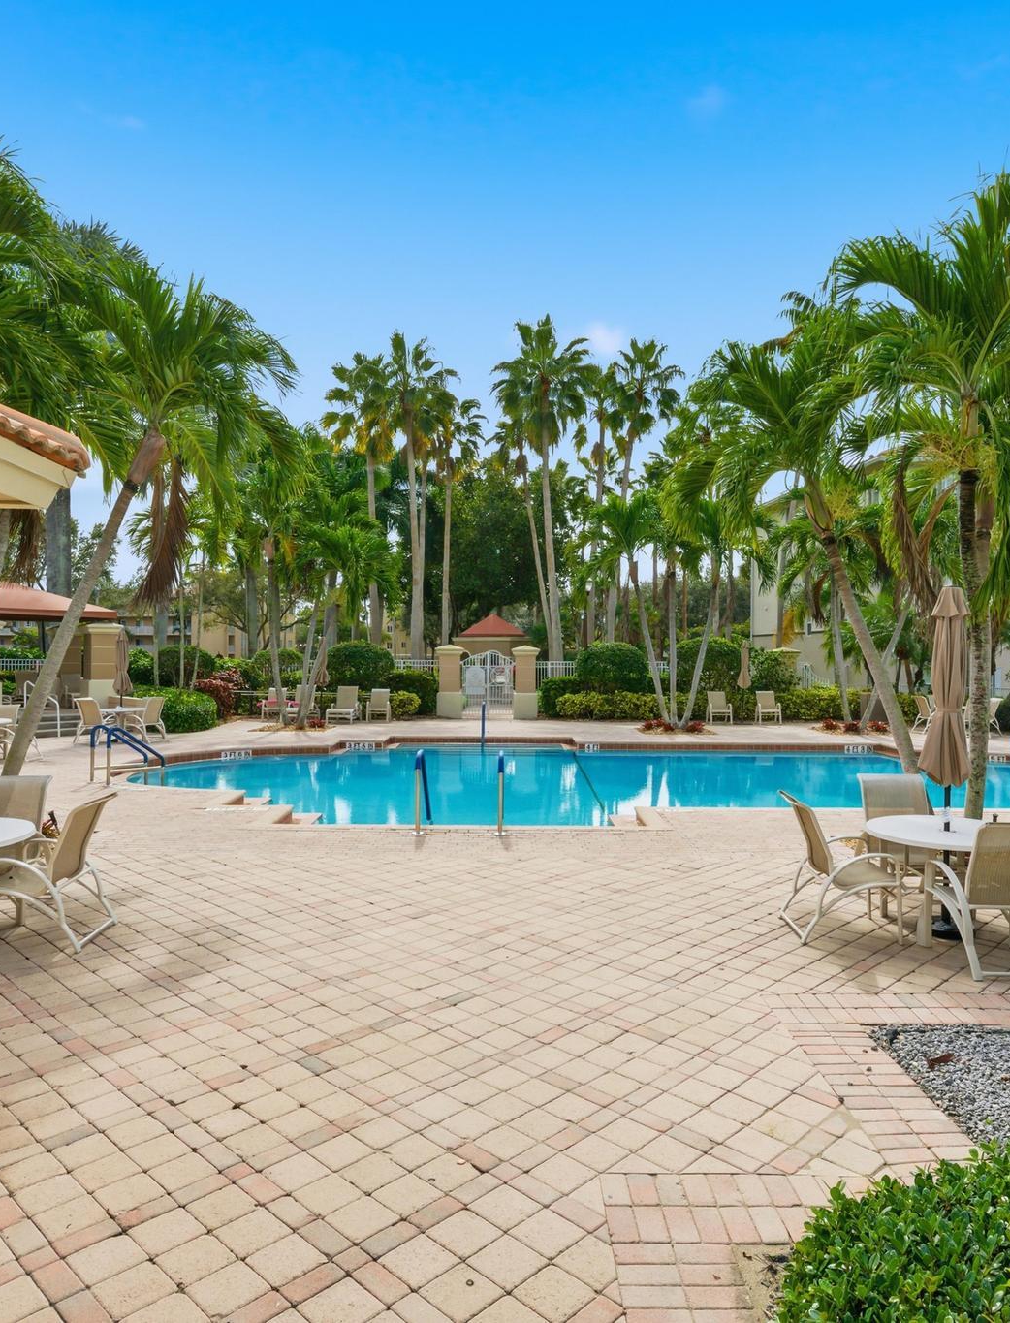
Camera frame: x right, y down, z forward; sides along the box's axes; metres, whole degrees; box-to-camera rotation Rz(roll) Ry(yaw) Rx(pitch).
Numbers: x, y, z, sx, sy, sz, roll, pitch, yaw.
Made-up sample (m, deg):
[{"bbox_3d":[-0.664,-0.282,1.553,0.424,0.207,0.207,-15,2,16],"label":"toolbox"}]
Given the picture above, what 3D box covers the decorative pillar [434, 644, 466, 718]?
[{"bbox_3d":[-1.830,0.680,29.600,0.940,2.420,0.940,0,0,0],"label":"decorative pillar"}]

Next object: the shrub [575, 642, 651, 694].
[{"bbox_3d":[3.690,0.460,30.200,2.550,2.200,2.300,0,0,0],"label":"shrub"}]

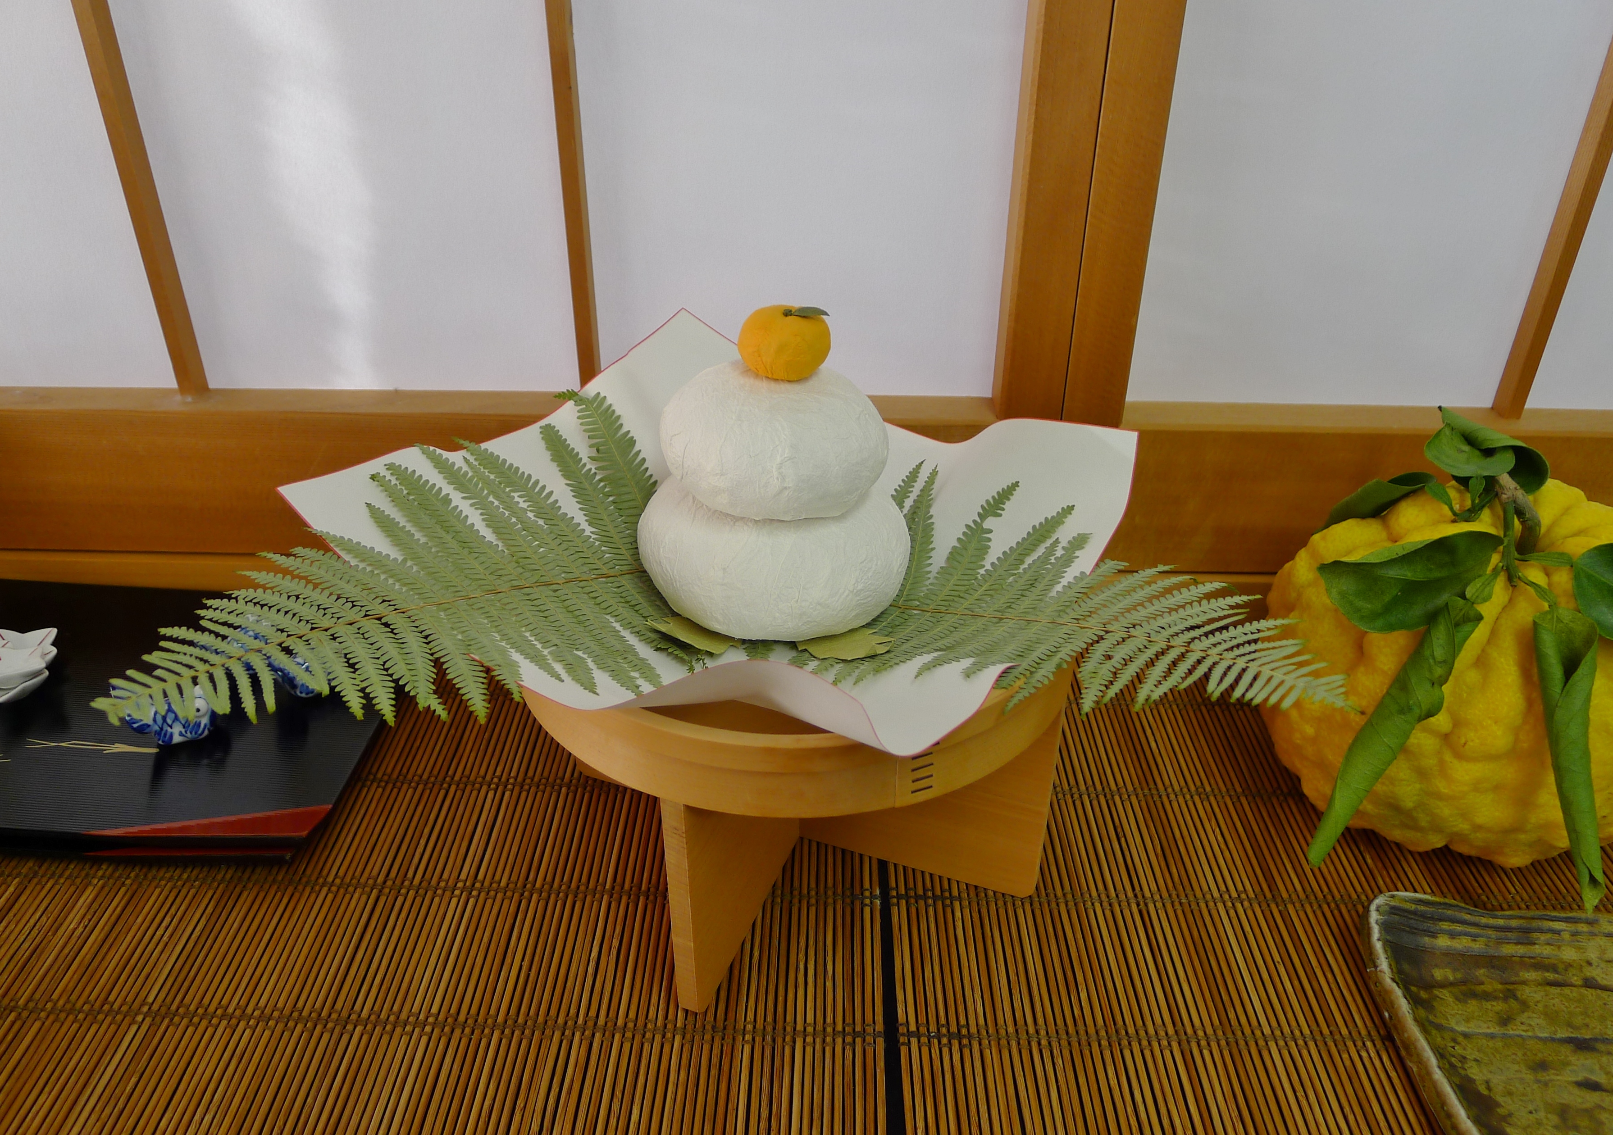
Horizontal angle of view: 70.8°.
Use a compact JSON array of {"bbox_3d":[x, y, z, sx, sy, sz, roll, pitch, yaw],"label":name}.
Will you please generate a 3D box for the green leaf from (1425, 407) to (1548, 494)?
[{"bbox_3d":[0.235,-0.040,0.392,0.040,0.026,0.025,1,29,0],"label":"green leaf"}]

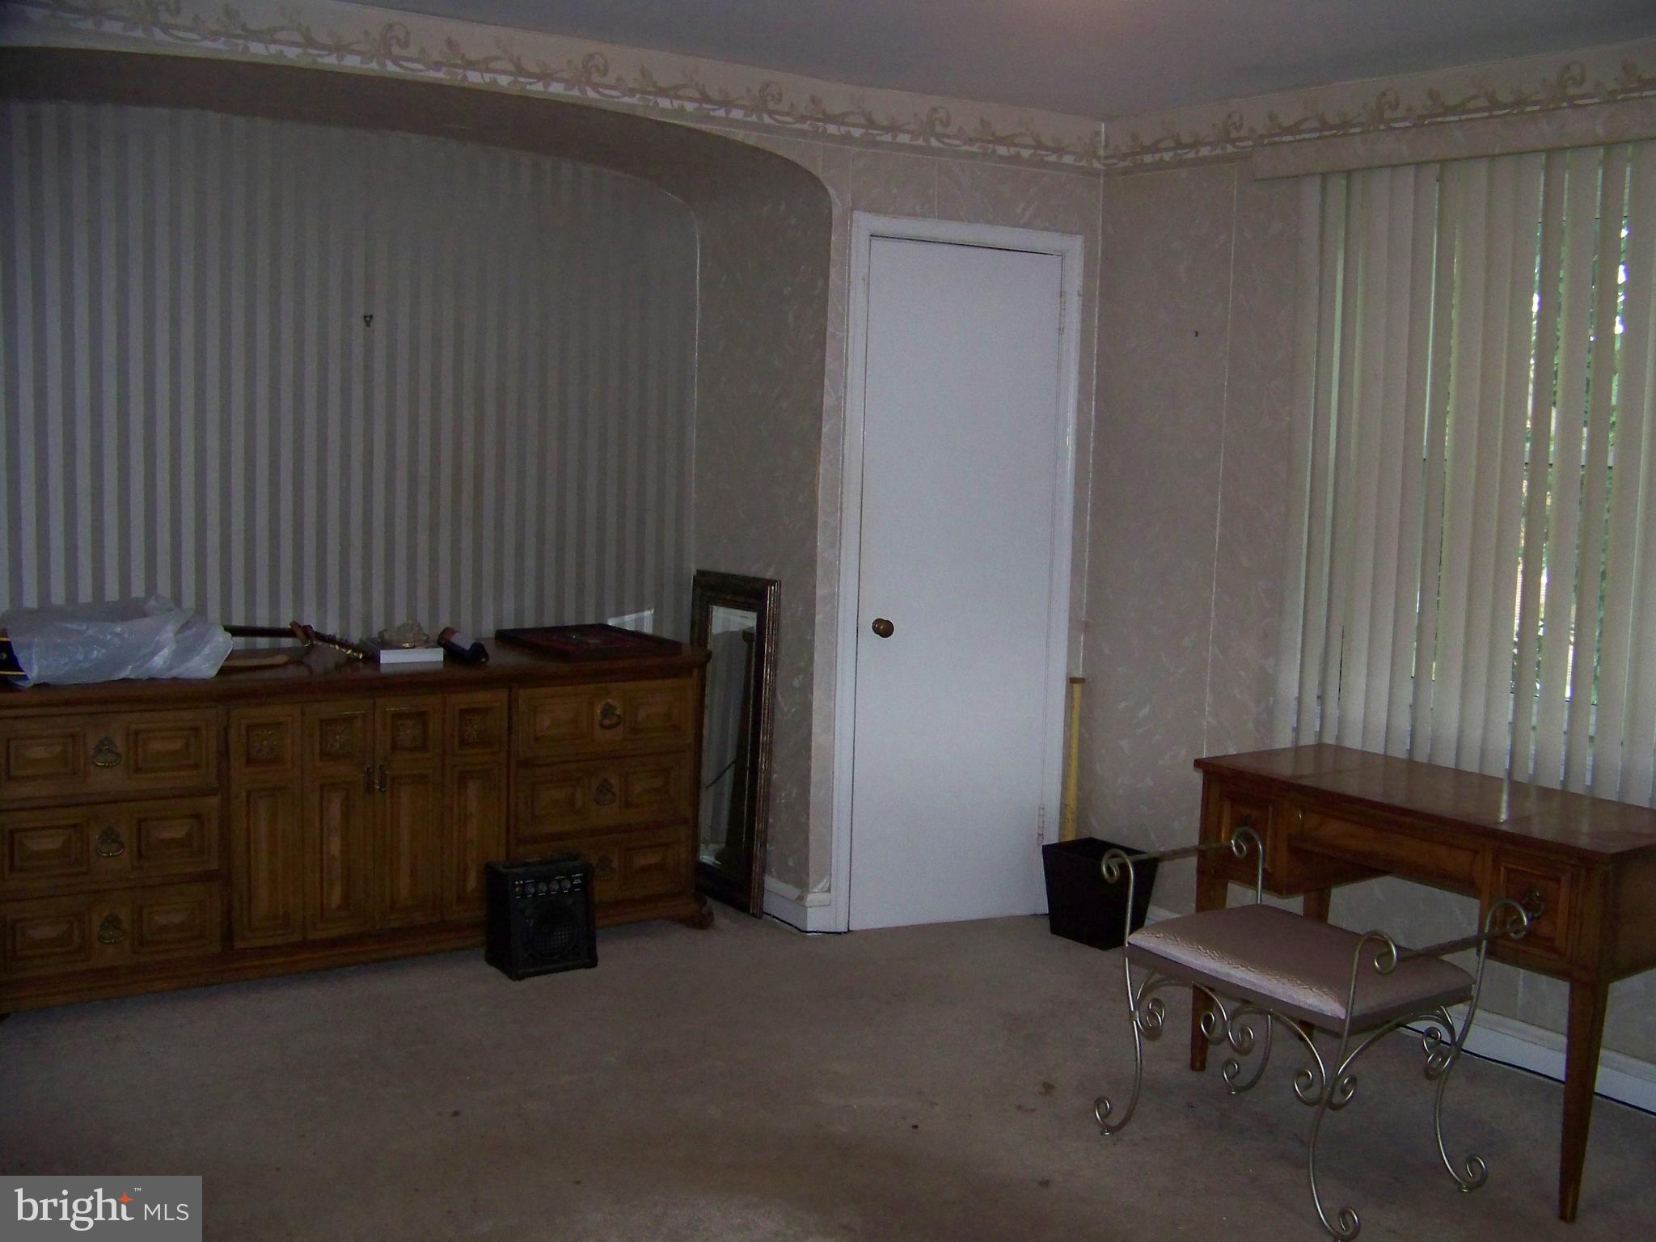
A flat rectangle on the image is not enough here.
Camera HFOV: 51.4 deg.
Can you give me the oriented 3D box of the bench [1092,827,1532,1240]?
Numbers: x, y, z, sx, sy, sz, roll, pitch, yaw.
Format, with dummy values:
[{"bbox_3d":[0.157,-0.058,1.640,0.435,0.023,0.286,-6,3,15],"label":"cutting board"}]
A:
[{"bbox_3d":[0.972,0.827,3.570,0.425,0.625,0.745,-3,8,-37],"label":"bench"}]

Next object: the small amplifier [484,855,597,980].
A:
[{"bbox_3d":[-0.788,0.806,4.760,0.250,0.296,0.189,-3,8,-35],"label":"small amplifier"}]

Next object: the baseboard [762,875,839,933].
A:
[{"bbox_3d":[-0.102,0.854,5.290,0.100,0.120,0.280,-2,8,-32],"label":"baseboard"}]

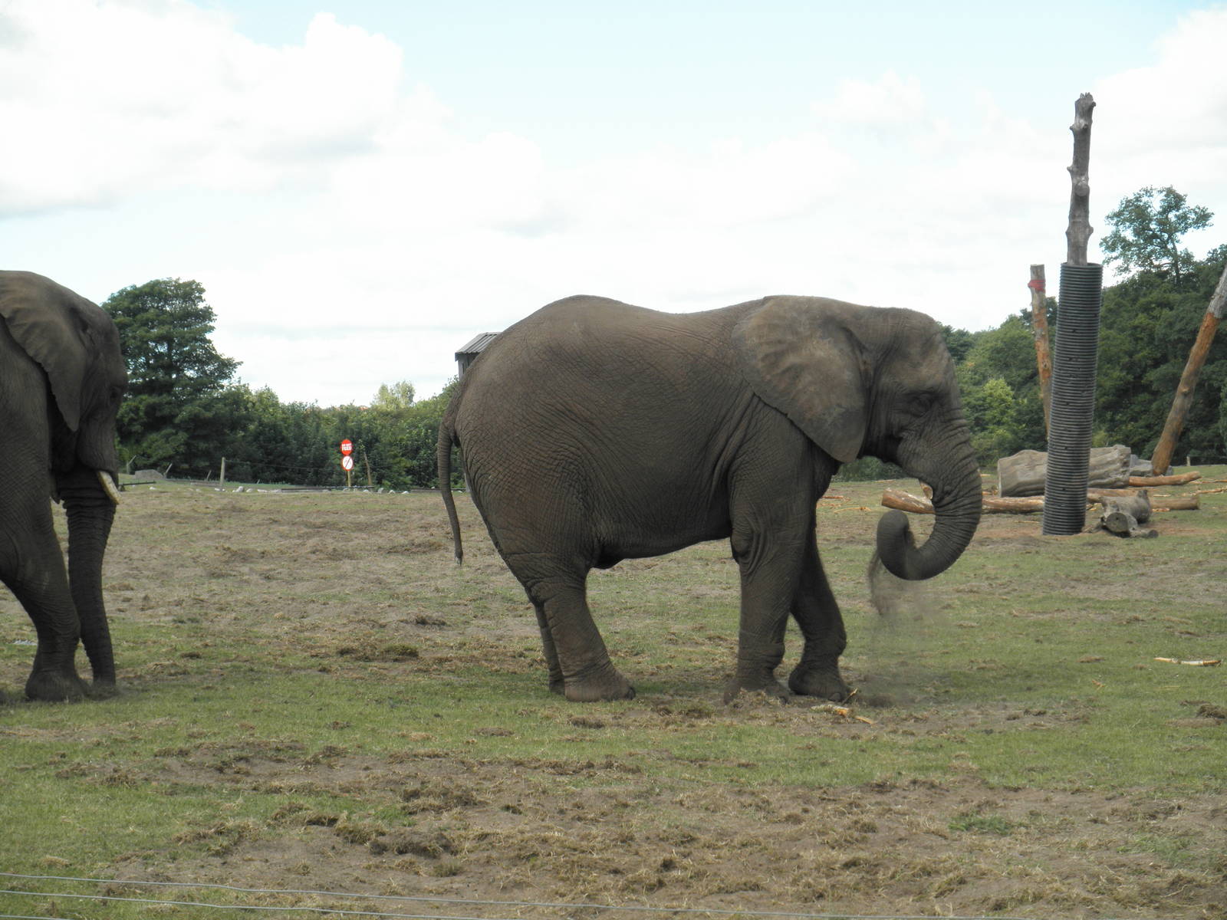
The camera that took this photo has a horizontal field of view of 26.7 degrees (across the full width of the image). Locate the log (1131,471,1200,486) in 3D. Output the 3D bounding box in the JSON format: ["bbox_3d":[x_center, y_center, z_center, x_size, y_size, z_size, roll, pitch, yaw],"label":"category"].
[{"bbox_3d":[10.952,0.395,52.000,1.900,0.270,0.280,-1,1,-6],"label":"log"}]

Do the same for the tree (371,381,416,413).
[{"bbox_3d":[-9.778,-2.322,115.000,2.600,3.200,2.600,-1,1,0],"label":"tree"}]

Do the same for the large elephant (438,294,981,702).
[{"bbox_3d":[0.630,0.252,17.000,3.580,2.640,1.400,-1,1,7],"label":"large elephant"}]

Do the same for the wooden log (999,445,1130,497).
[{"bbox_3d":[8.724,0.213,50.000,2.600,0.900,0.900,-1,1,1],"label":"wooden log"}]

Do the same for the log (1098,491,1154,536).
[{"bbox_3d":[8.035,0.848,40.500,0.650,0.650,2.000,-1,1,18],"label":"log"}]

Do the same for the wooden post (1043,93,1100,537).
[{"bbox_3d":[7.179,-2.273,40.500,0.660,6.950,0.660,2,1,0],"label":"wooden post"}]

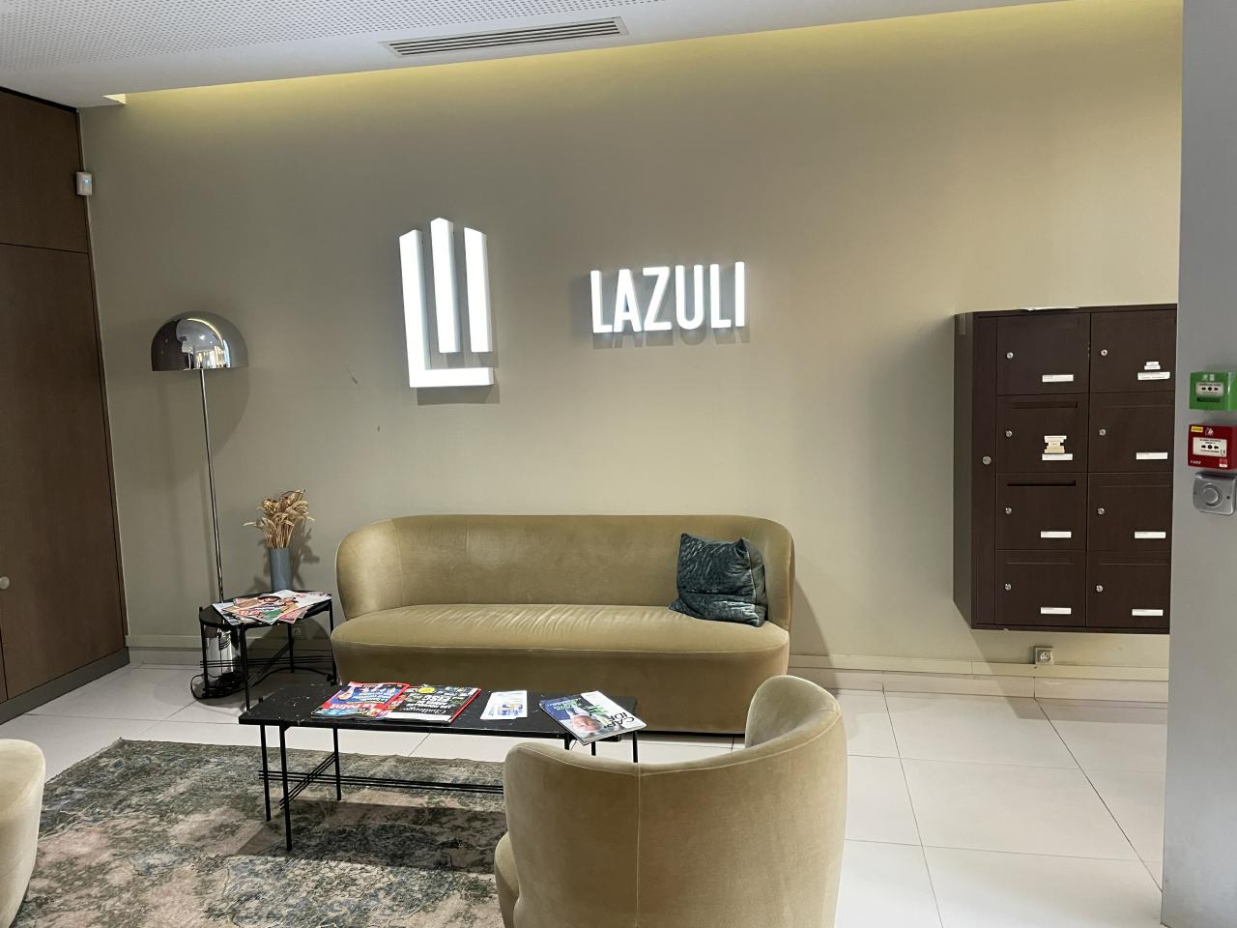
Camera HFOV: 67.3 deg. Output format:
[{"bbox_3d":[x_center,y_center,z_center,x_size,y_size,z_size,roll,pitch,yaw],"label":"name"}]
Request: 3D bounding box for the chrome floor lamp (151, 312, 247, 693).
[{"bbox_3d":[-1.866,0.171,4.283,0.410,1.730,0.410,-1,6,12],"label":"chrome floor lamp"}]

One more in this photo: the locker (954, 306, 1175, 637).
[{"bbox_3d":[1.713,0.011,3.572,0.740,1.190,0.400,-1,6,12],"label":"locker"}]

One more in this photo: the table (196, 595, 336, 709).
[{"bbox_3d":[-1.588,0.831,4.210,0.555,0.415,0.555,-1,6,12],"label":"table"}]

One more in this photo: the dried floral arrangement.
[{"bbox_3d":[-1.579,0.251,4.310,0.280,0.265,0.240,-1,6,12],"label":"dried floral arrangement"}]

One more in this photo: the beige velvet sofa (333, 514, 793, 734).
[{"bbox_3d":[-0.239,0.641,3.904,1.930,0.770,0.650,-1,6,12],"label":"beige velvet sofa"}]

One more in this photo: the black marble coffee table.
[{"bbox_3d":[-0.545,0.935,2.843,1.220,0.405,0.370,-1,6,12],"label":"black marble coffee table"}]

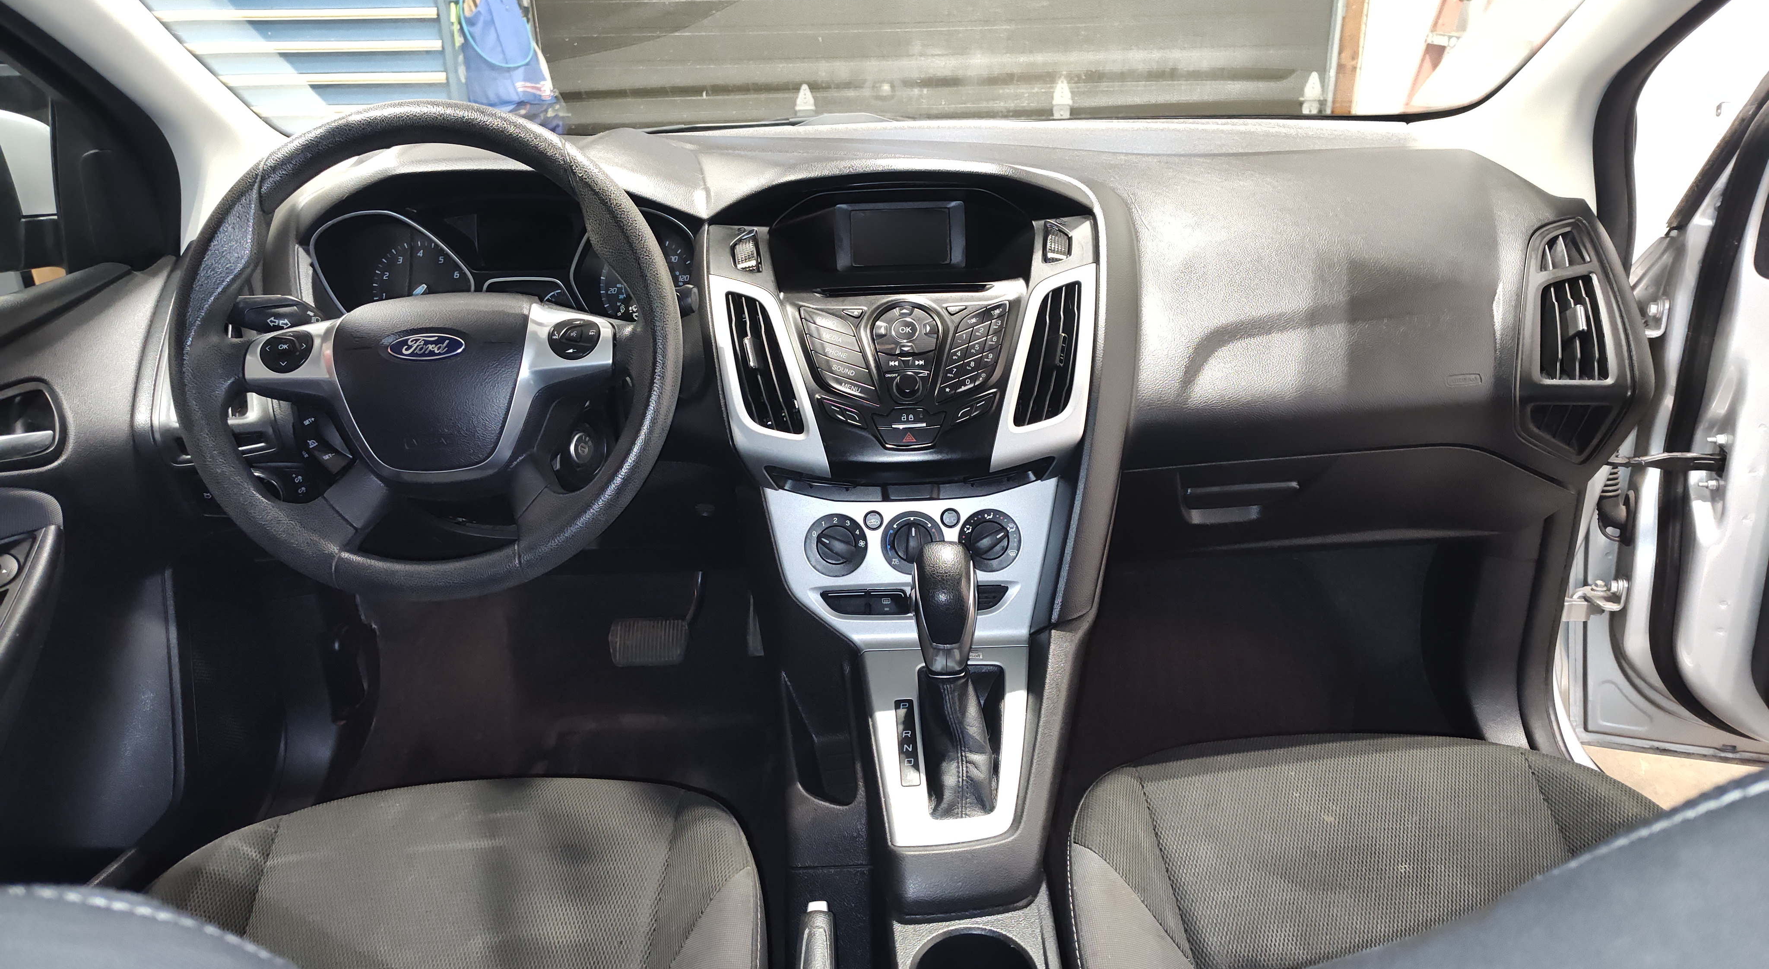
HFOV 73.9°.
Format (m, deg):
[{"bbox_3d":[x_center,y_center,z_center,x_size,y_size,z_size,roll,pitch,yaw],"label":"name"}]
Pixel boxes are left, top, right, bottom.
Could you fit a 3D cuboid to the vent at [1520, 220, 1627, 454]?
[{"bbox_3d":[0.625,-0.130,1.065,0.098,0.210,0.070,1,9,7],"label":"vent"}]

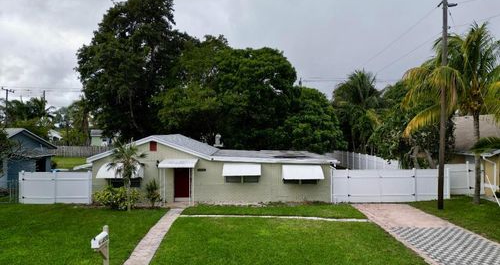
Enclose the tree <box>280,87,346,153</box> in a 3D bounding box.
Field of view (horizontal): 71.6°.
[{"bbox_3d":[6.600,-0.300,36.000,7.400,8.800,7.200,0,0,-2],"label":"tree"}]

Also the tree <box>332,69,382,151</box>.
[{"bbox_3d":[12.700,-1.700,41.000,5.900,11.600,5.800,0,0,-2],"label":"tree"}]

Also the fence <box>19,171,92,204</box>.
[{"bbox_3d":[-11.150,3.120,19.900,4.200,1.870,0.130,0,0,-2],"label":"fence"}]

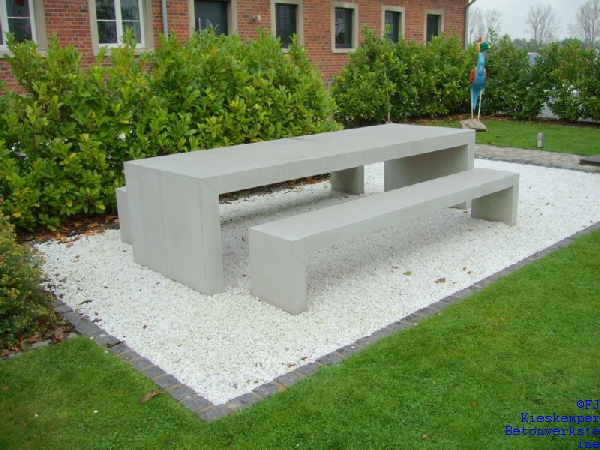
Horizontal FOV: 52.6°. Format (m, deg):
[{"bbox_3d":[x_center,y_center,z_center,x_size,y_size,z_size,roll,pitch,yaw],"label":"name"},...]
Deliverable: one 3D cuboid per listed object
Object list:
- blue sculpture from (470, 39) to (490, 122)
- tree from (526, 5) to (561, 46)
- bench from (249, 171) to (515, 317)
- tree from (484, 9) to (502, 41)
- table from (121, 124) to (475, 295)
[{"bbox_3d":[3.393,-2.733,11.464,0.330,1.512,0.380,-5,16,-13],"label":"blue sculpture"},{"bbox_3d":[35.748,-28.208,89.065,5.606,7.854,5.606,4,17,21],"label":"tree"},{"bbox_3d":[0.771,0.012,4.441,2.567,0.445,0.401,-15,21,-41],"label":"bench"},{"bbox_3d":[29.133,-28.541,91.337,3.133,7.659,3.133,3,16,17],"label":"tree"},{"bbox_3d":[0.196,-0.300,5.059,3.015,0.750,0.974,-15,21,-41],"label":"table"}]

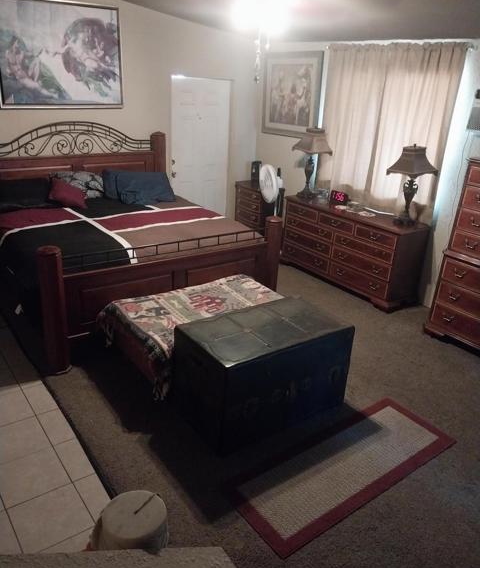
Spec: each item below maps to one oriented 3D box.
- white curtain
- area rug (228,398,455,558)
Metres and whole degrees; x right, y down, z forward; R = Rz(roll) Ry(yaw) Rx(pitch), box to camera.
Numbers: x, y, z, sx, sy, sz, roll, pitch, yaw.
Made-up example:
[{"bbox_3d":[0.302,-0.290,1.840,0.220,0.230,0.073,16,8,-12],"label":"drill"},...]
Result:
[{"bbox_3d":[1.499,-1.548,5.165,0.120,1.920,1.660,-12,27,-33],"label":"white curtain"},{"bbox_3d":[0.635,1.040,2.814,1.460,0.012,0.510,-12,27,-33],"label":"area rug"}]

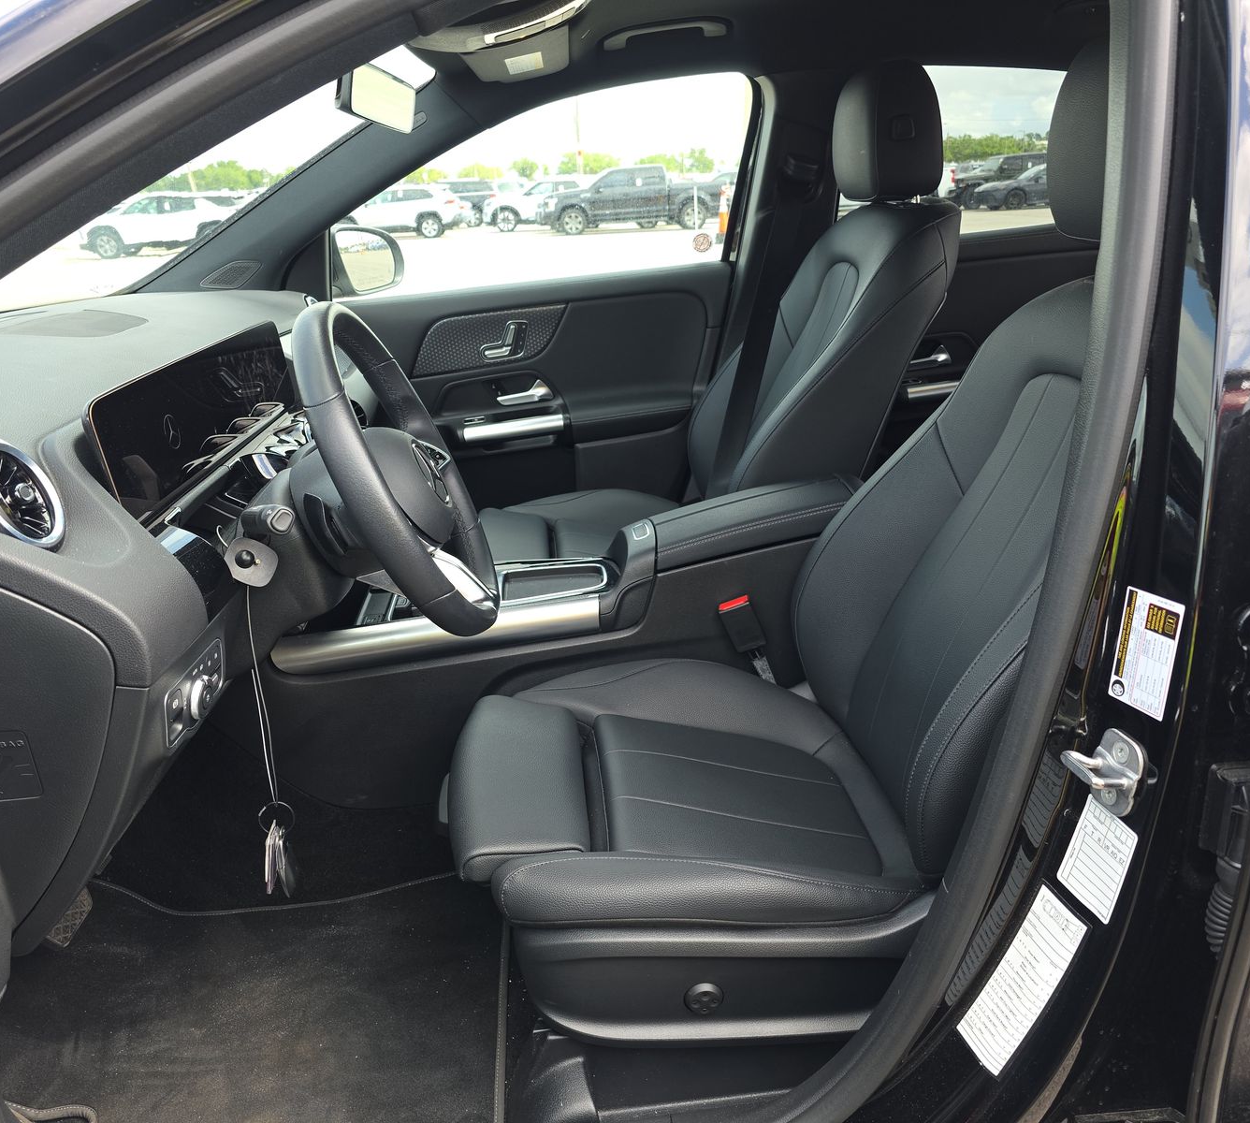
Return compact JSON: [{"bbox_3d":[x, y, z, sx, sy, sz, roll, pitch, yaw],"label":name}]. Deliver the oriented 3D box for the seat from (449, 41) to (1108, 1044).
[{"bbox_3d":[0.194,-0.044,1.117,0.825,0.950,0.530,-4,21,-4],"label":"seat"}]

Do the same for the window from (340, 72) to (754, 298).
[{"bbox_3d":[-0.183,-0.743,1.990,0.865,0.413,0.050,-4,42,-4],"label":"window"}]

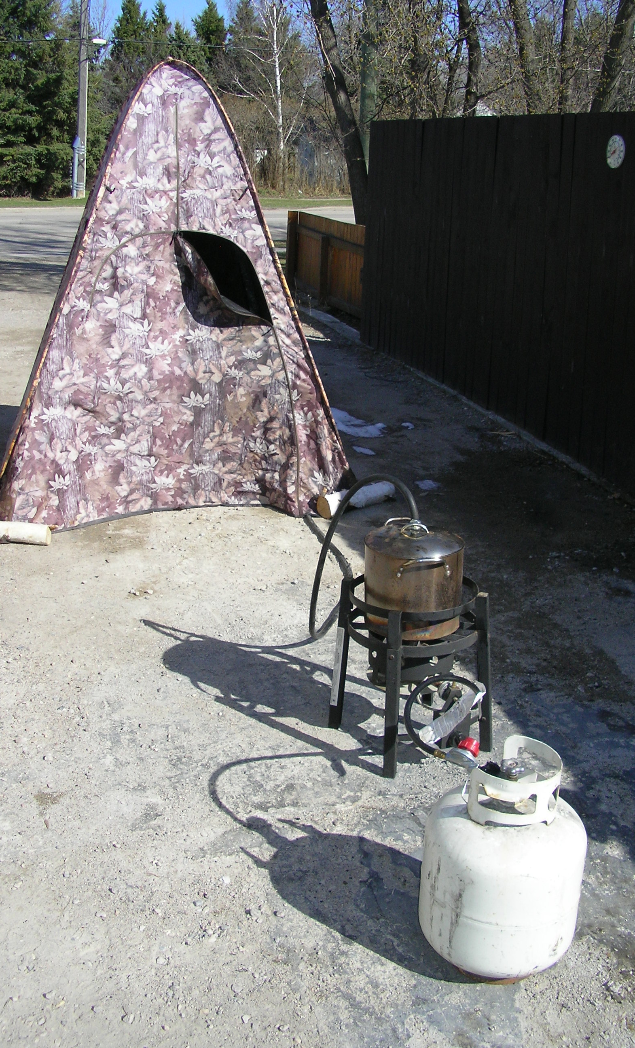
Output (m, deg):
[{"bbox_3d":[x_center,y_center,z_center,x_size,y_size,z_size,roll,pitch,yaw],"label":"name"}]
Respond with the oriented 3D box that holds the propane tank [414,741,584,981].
[{"bbox_3d":[0.362,0.653,2.202,0.312,0.450,0.312,2,20,-1],"label":"propane tank"}]

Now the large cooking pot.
[{"bbox_3d":[0.252,0.133,2.966,0.270,0.270,0.340,-4,18,-12],"label":"large cooking pot"}]

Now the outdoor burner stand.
[{"bbox_3d":[0.252,0.385,3.045,0.350,0.455,0.350,-9,20,-25],"label":"outdoor burner stand"}]

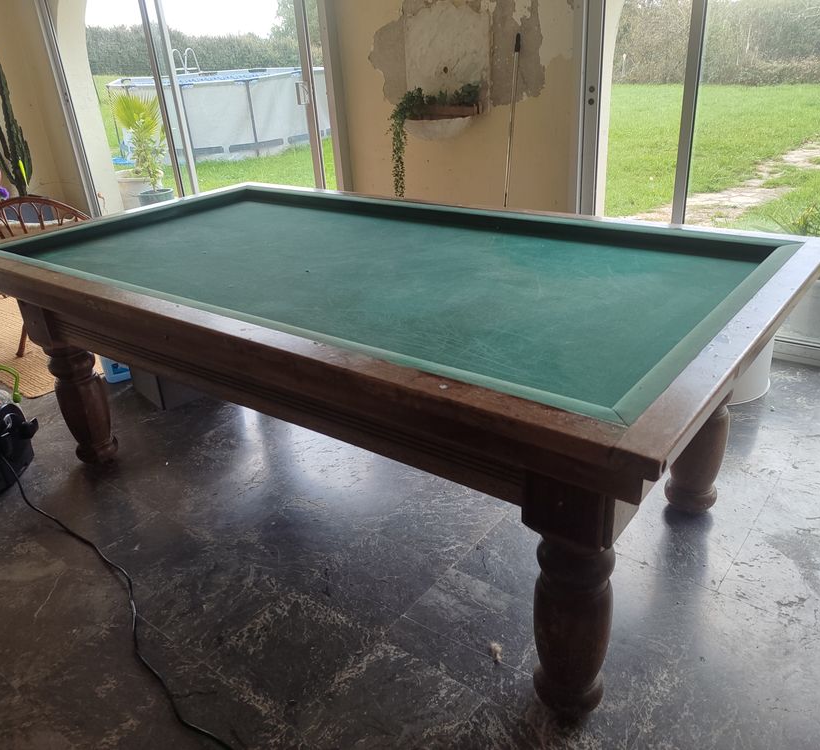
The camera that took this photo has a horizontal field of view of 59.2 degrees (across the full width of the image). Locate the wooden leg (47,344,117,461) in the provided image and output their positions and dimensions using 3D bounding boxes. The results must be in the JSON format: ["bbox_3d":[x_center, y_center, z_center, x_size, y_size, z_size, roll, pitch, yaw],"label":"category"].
[{"bbox_3d":[-1.170,0.106,2.607,0.162,0.420,0.162,15,31,35],"label":"wooden leg"}]

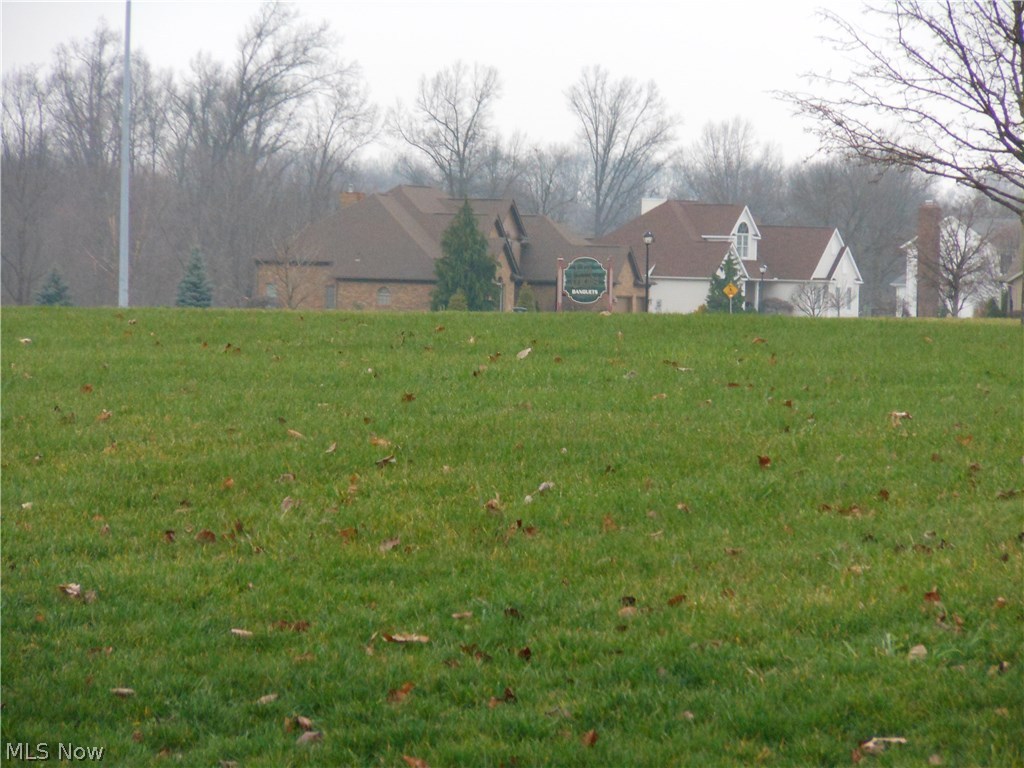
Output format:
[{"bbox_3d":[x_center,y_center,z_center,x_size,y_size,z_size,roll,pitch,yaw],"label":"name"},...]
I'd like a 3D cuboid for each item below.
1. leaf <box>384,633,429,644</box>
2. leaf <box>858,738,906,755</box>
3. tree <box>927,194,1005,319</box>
[{"bbox_3d":[-0.377,0.909,20.700,0.168,0.034,0.100,1,1,0],"label":"leaf"},{"bbox_3d":[1.099,1.072,17.200,0.142,0.043,0.090,1,1,0],"label":"leaf"},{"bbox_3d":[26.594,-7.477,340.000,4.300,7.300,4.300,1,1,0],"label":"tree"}]

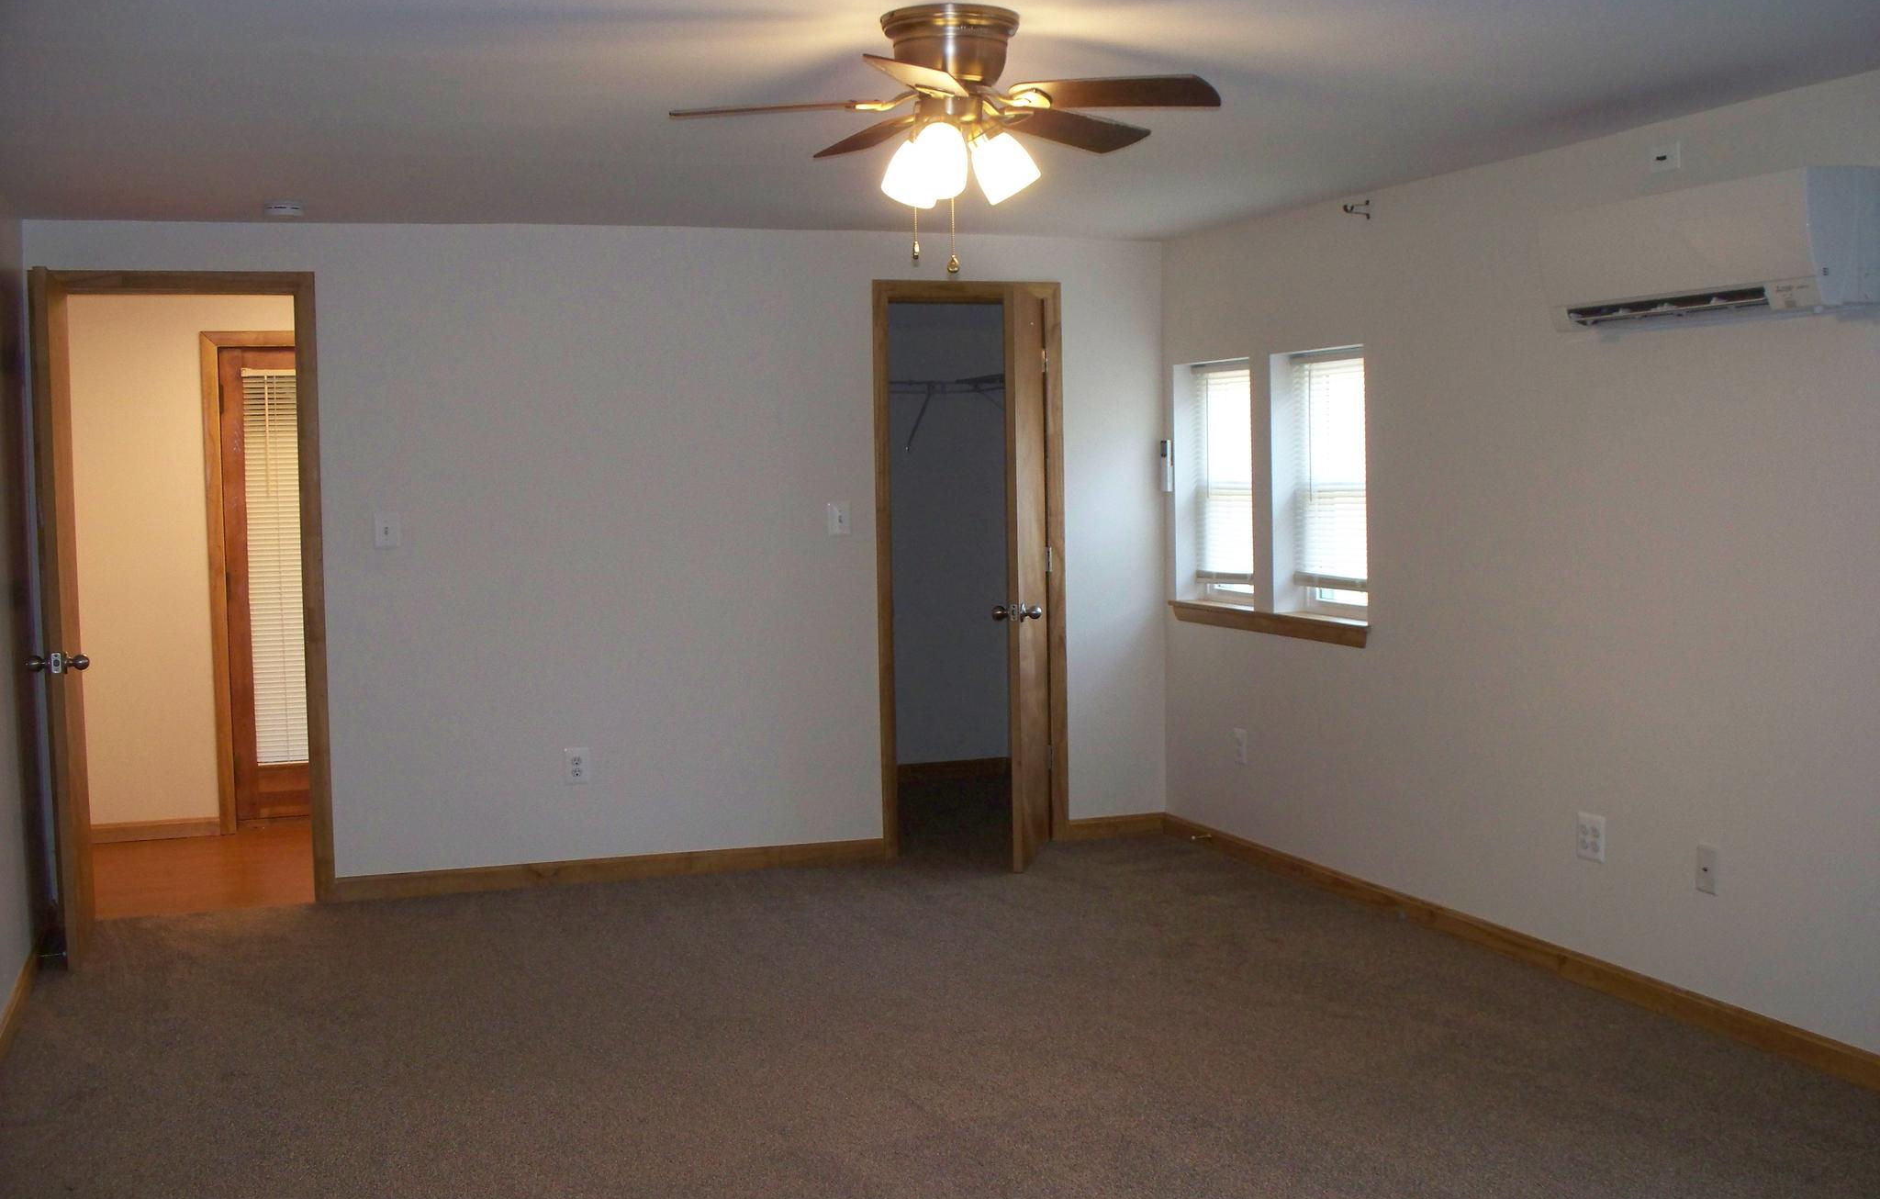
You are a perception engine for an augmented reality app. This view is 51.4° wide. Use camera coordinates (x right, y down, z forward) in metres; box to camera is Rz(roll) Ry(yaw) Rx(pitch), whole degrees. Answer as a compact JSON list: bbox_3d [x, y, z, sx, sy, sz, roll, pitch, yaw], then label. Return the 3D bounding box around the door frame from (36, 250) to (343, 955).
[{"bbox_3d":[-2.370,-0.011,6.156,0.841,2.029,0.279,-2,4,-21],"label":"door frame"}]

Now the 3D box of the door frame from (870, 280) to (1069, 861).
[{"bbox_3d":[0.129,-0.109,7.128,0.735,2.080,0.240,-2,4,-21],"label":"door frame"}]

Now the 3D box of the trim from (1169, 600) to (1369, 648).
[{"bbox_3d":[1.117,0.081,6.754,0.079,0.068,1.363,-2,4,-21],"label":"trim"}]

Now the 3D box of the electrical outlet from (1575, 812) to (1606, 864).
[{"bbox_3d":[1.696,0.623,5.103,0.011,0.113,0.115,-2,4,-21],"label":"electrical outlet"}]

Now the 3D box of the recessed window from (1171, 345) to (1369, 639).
[{"bbox_3d":[1.167,-0.383,6.734,0.158,0.903,1.318,-2,4,-21],"label":"recessed window"}]

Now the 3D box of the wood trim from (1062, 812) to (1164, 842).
[{"bbox_3d":[0.676,0.866,7.400,0.408,0.081,0.020,-2,4,-21],"label":"wood trim"}]

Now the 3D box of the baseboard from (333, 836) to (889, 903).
[{"bbox_3d":[-1.092,0.928,6.741,1.899,0.077,0.020,-2,4,-21],"label":"baseboard"}]

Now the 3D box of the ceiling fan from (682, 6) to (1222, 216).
[{"bbox_3d":[0.014,-0.903,3.672,1.060,0.349,1.060,-2,4,-21],"label":"ceiling fan"}]

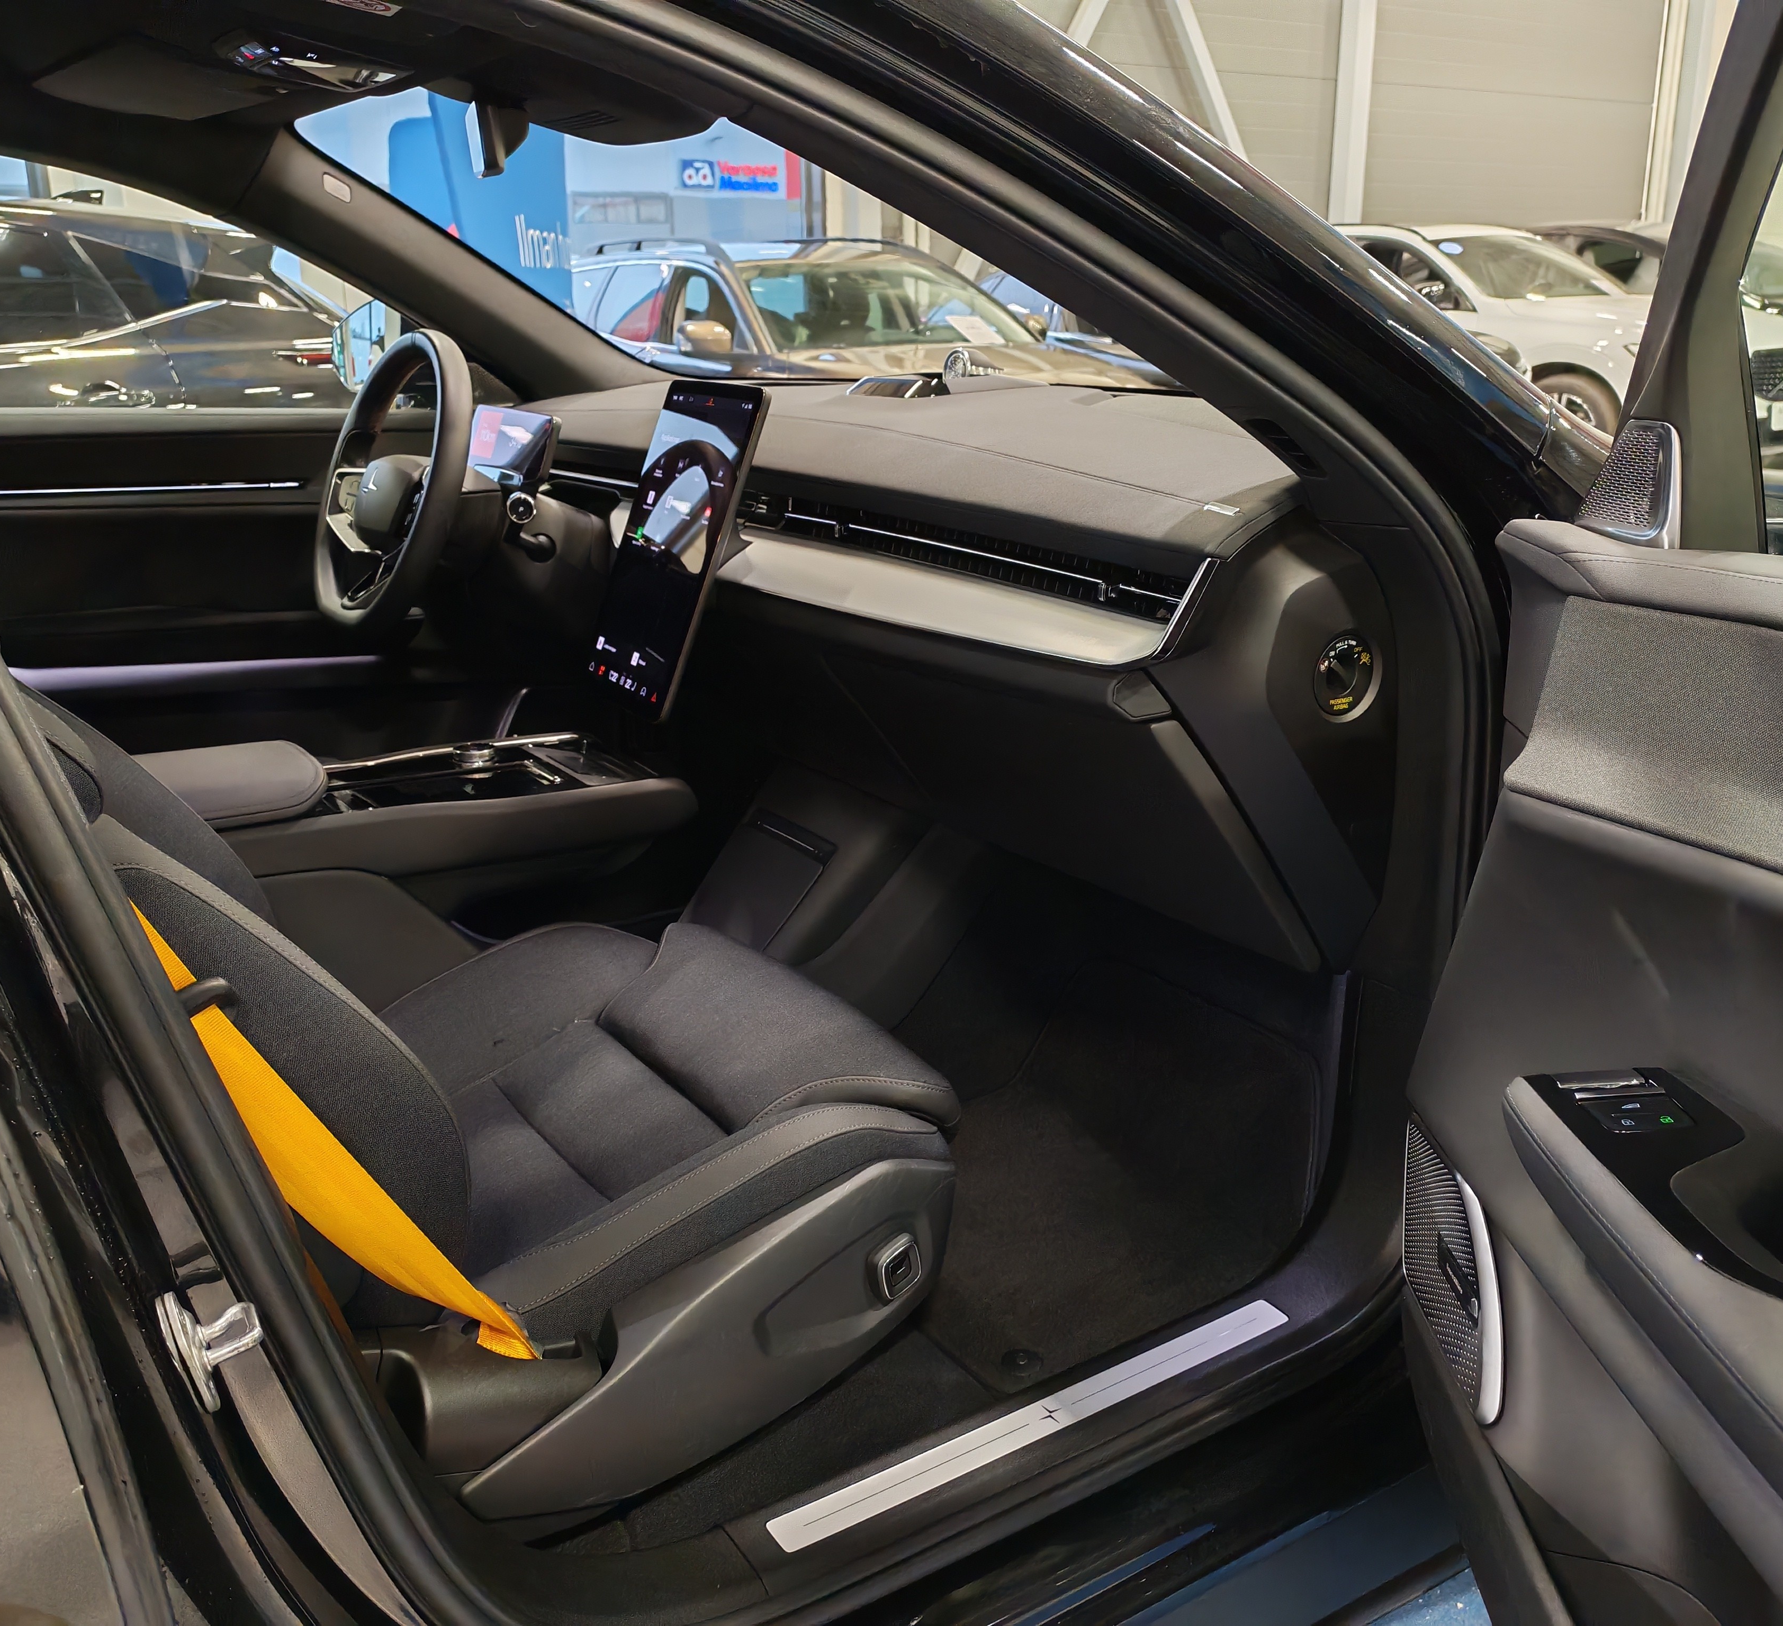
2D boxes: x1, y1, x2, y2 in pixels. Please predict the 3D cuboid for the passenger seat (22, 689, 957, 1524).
[{"bbox_3d":[-0.412,-0.010,1.215,0.820,0.980,0.550,-12,21,-32],"label":"passenger seat"}]

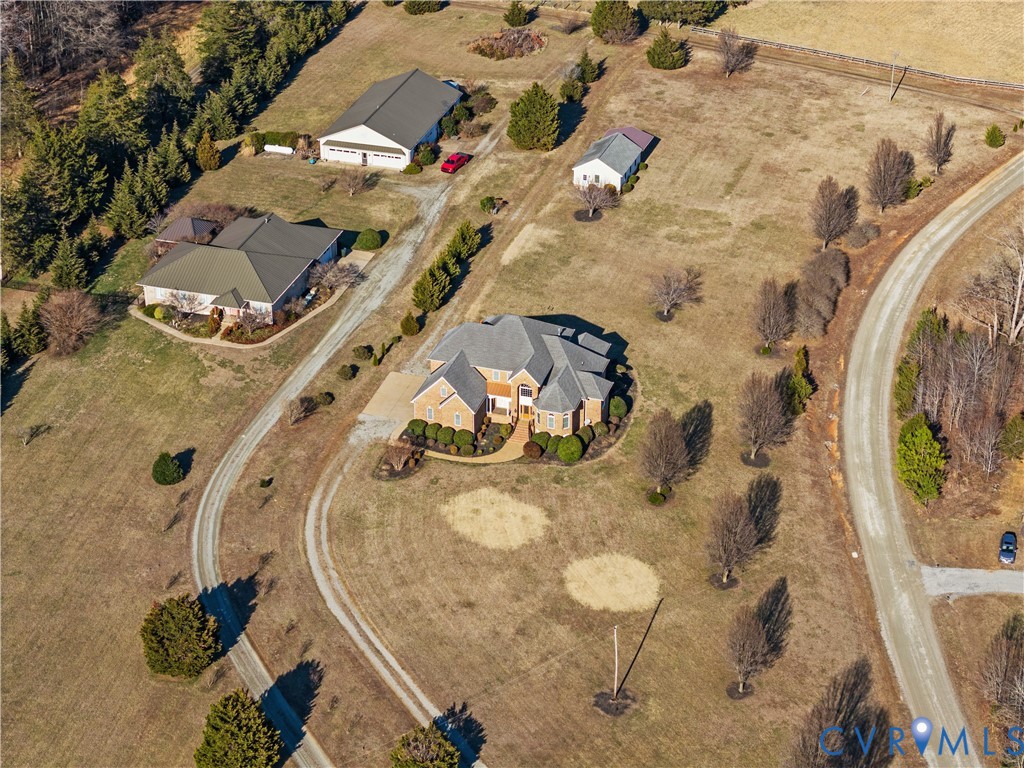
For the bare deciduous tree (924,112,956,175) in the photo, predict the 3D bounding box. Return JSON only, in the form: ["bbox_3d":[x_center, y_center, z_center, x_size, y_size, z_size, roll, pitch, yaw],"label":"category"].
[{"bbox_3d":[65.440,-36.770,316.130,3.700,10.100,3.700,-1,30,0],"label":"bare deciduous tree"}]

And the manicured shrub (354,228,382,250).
[{"bbox_3d":[-20.810,-21.240,300.720,3.820,2.830,3.820,0,30,0],"label":"manicured shrub"}]

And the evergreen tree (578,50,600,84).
[{"bbox_3d":[13.150,-54.960,356.720,4.170,6.050,4.170,0,30,0],"label":"evergreen tree"}]

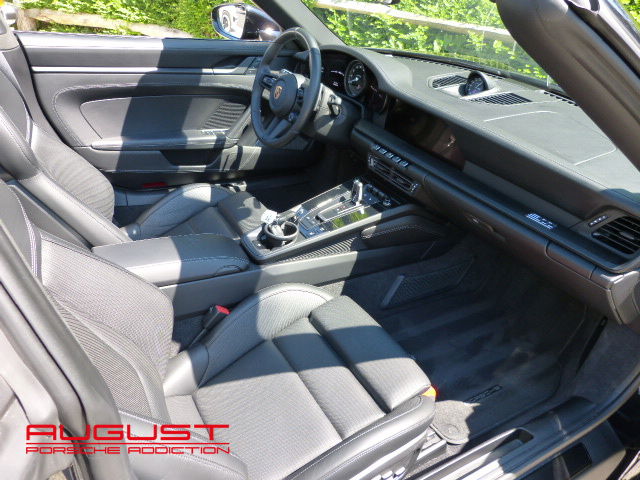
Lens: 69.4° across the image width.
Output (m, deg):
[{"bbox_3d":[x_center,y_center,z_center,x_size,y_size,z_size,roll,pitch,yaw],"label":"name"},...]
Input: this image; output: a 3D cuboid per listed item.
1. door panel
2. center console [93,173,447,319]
[{"bbox_3d":[-0.431,-0.436,1.628,1.000,0.520,0.150,-12,34,-29],"label":"door panel"},{"bbox_3d":[-0.095,-0.021,1.179,0.930,0.250,0.280,-12,34,-29],"label":"center console"}]

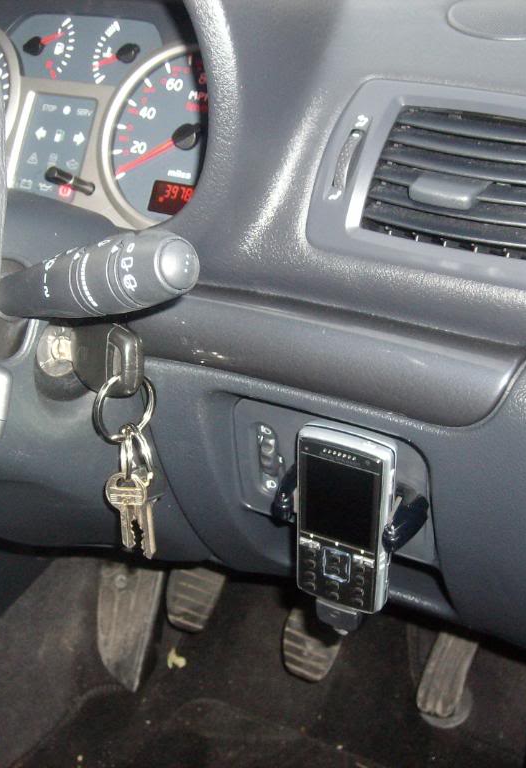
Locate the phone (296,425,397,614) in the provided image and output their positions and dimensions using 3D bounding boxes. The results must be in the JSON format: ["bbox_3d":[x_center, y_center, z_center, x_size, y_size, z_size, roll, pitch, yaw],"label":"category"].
[{"bbox_3d":[0.044,0.071,0.558,0.048,0.102,0.017,15,31,26],"label":"phone"}]

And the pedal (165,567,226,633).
[{"bbox_3d":[-0.064,0.204,1.006,0.054,0.068,0.026,12,1,16],"label":"pedal"}]

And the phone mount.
[{"bbox_3d":[0.051,0.091,0.592,0.075,0.090,0.056,15,31,26],"label":"phone mount"}]

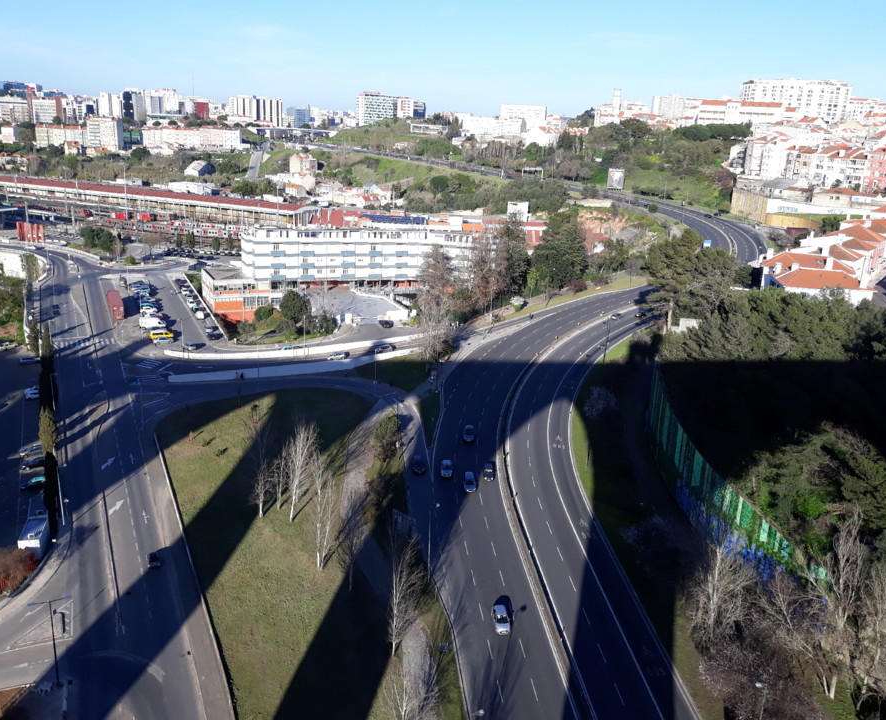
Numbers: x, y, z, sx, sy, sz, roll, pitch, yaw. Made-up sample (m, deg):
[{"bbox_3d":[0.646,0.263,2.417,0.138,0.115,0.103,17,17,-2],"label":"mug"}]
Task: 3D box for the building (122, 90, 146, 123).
[{"bbox_3d":[-333.170,-273.710,810.770,13.000,34.590,22.000,5,16,8],"label":"building"}]

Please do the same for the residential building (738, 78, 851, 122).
[{"bbox_3d":[272.255,-198.405,582.000,78.000,36.000,30.000,12,20,28],"label":"residential building"}]

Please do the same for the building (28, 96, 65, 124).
[{"bbox_3d":[-385.179,-241.676,728.000,25.000,26.000,15.000,0,18,-8],"label":"building"}]

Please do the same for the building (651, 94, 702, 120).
[{"bbox_3d":[240.572,-257.686,770.000,48.000,27.000,15.000,6,18,12],"label":"building"}]

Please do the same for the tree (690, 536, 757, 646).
[{"bbox_3d":[30.160,25.330,81.100,6.100,13.400,6.000,2,16,0],"label":"tree"}]

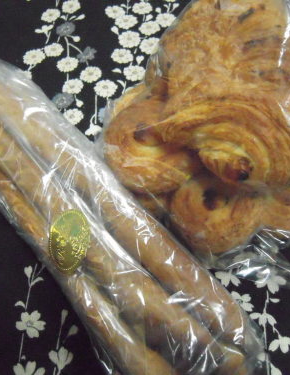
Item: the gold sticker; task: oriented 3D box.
[{"bbox_3d":[-0.057,0.042,0.311,0.033,0.003,0.050,0,80,12],"label":"gold sticker"}]

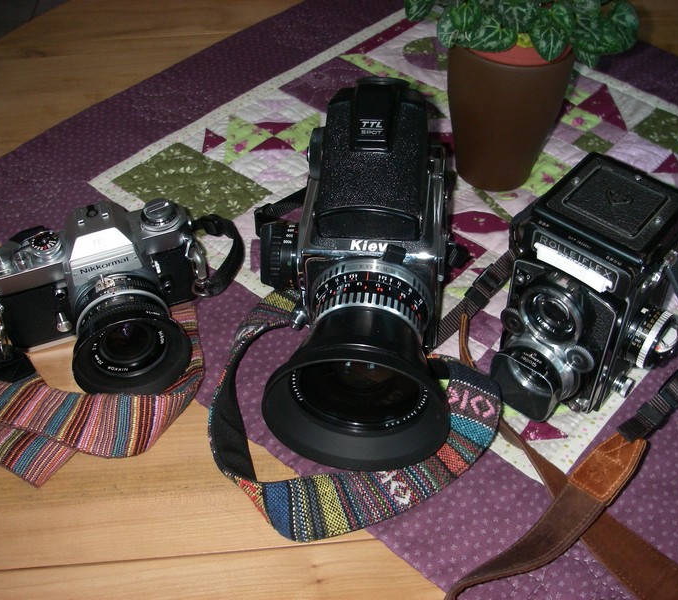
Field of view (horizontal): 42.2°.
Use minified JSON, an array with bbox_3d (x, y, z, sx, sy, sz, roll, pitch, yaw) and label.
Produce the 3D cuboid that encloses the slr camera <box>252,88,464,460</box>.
[{"bbox_3d":[0.010,-0.029,0.603,0.140,0.147,0.238,3,45,5],"label":"slr camera"}]

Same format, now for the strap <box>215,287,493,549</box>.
[{"bbox_3d":[0.013,0.064,0.588,0.196,0.036,0.195,3,45,5],"label":"strap"}]

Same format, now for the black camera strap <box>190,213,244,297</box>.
[{"bbox_3d":[-0.096,-0.038,0.688,0.040,0.040,0.066,-18,47,-16],"label":"black camera strap"}]

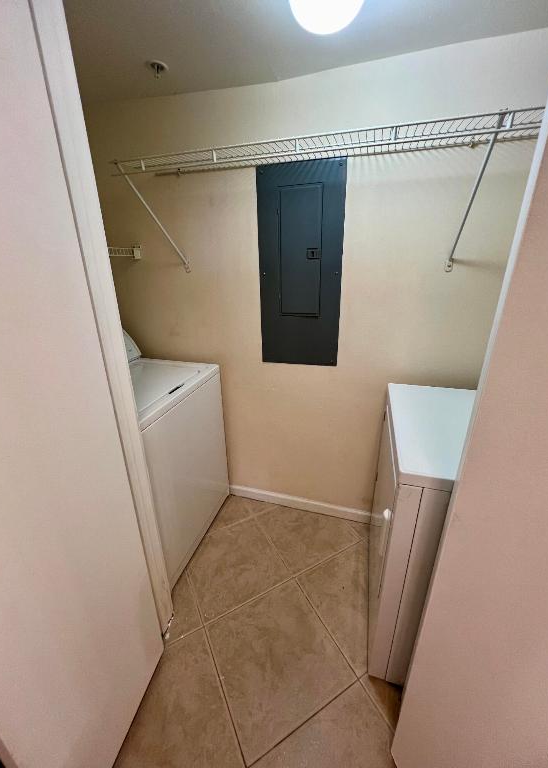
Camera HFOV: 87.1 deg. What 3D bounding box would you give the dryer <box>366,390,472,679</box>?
[{"bbox_3d":[0.751,0.522,1.079,0.680,1.050,0.690,6,21,17],"label":"dryer"}]

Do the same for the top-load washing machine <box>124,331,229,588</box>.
[{"bbox_3d":[-0.726,0.331,1.563,0.670,1.100,0.686,5,21,15],"label":"top-load washing machine"}]

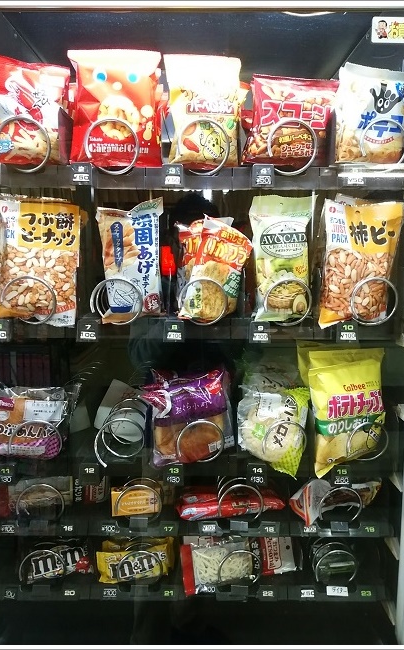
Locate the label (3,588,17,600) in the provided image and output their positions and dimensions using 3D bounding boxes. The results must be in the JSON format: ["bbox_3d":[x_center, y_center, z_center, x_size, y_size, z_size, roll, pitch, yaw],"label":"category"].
[{"bbox_3d":[-0.308,0.433,0.786,0.021,0.015,0.003,0,8,-1],"label":"label"}]

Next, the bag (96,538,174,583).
[{"bbox_3d":[-0.125,0.439,0.899,0.130,0.060,0.030,-5,8,-5],"label":"bag"}]

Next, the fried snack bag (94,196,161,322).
[{"bbox_3d":[-0.110,-0.095,0.732,0.094,0.182,0.040,0,8,-1],"label":"fried snack bag"}]

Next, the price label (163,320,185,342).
[{"bbox_3d":[-0.045,0.011,0.799,0.035,0.035,0.006,0,7,0],"label":"price label"}]

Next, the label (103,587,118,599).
[{"bbox_3d":[-0.148,0.431,0.789,0.021,0.015,0.003,0,8,-1],"label":"label"}]

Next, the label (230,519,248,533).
[{"bbox_3d":[0.065,0.355,0.860,0.033,0.019,0.005,0,7,0],"label":"label"}]

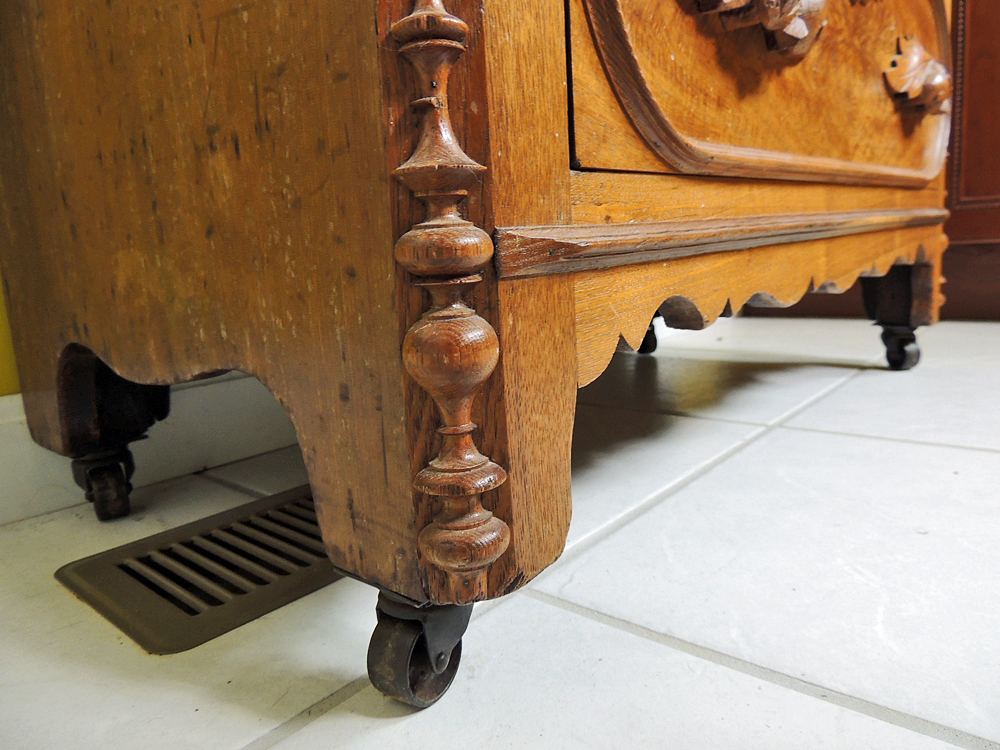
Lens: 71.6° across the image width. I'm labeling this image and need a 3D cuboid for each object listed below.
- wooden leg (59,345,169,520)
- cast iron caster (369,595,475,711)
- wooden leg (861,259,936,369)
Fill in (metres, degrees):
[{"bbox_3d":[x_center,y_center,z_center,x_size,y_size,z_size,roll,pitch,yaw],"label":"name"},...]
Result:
[{"bbox_3d":[-0.258,0.039,0.450,0.084,0.126,0.062,4,13,42],"label":"wooden leg"},{"bbox_3d":[-0.028,0.097,0.258,0.025,0.042,0.042,2,12,32],"label":"cast iron caster"},{"bbox_3d":[0.429,-0.064,0.746,0.068,0.115,0.060,4,13,42],"label":"wooden leg"}]

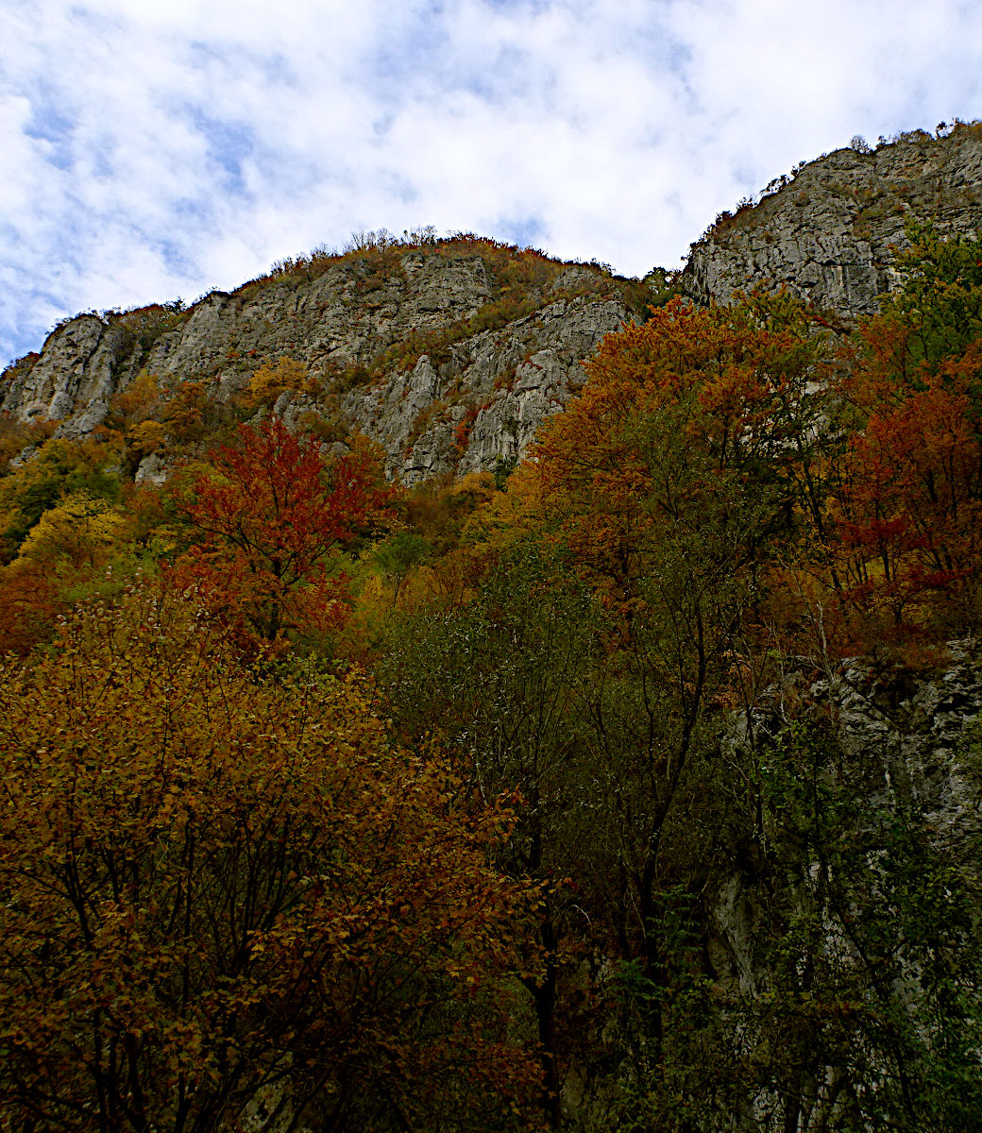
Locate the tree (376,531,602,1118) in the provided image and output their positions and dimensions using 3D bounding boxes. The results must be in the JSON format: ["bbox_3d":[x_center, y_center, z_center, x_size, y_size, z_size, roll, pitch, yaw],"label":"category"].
[{"bbox_3d":[0.000,4.370,18.500,4.100,9.900,4.000,0,-15,0],"label":"tree"}]

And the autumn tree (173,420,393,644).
[{"bbox_3d":[-8.700,-1.600,43.900,9.000,9.700,8.500,0,-15,0],"label":"autumn tree"}]

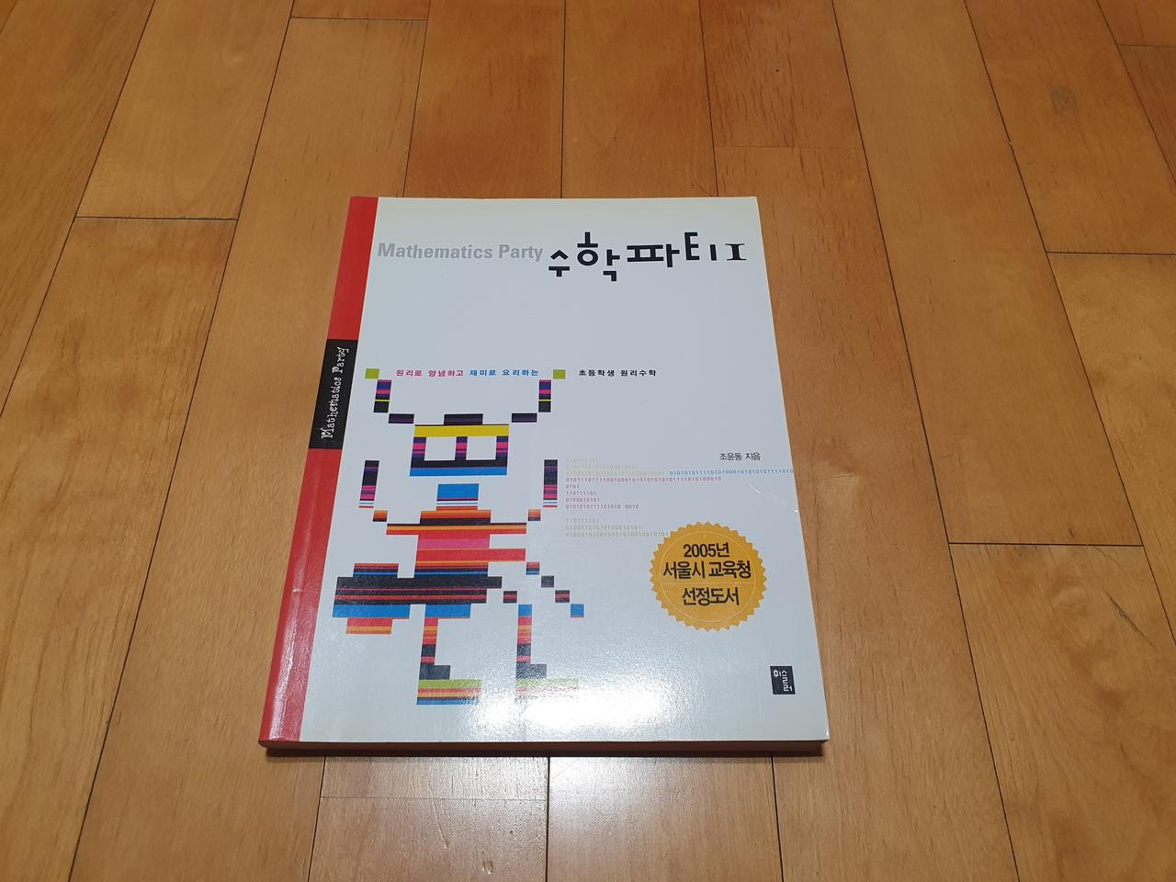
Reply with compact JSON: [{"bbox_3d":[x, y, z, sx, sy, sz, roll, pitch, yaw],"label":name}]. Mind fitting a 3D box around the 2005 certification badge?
[{"bbox_3d":[0.043,0.049,0.317,0.041,0.003,0.041,0,61,-1],"label":"2005 certification badge"}]

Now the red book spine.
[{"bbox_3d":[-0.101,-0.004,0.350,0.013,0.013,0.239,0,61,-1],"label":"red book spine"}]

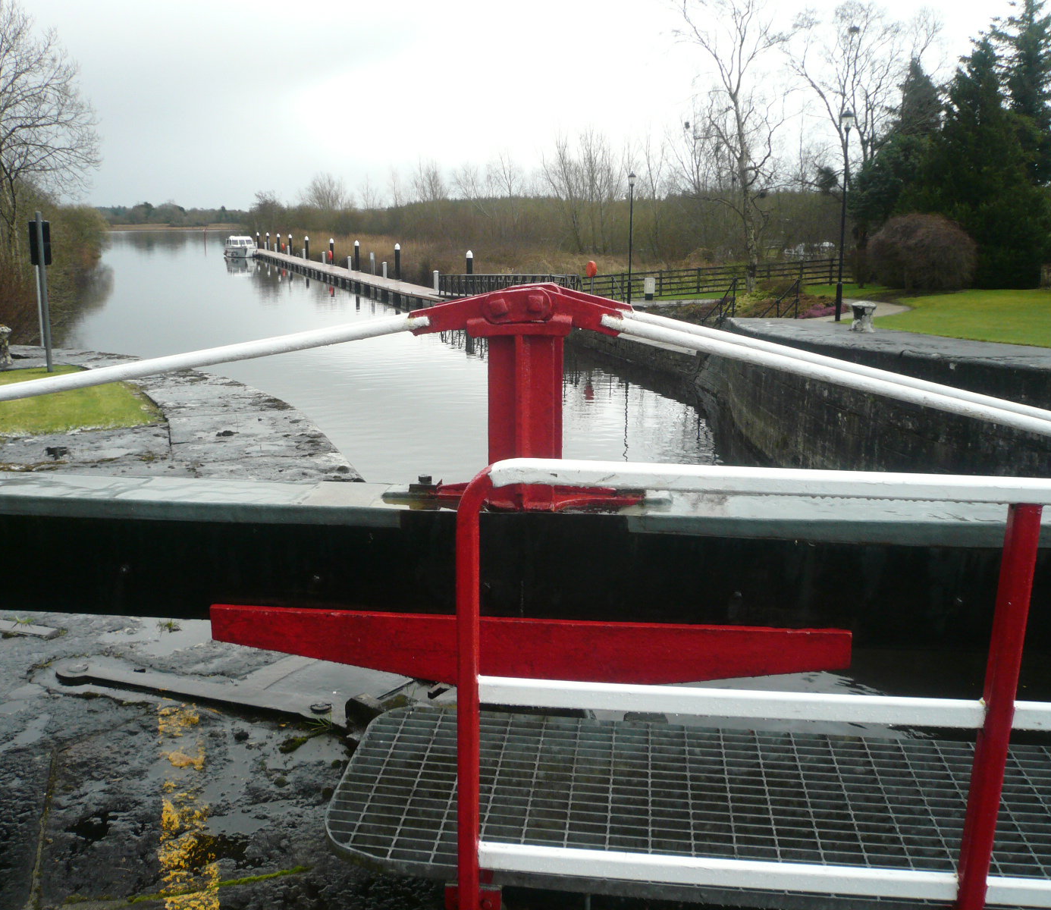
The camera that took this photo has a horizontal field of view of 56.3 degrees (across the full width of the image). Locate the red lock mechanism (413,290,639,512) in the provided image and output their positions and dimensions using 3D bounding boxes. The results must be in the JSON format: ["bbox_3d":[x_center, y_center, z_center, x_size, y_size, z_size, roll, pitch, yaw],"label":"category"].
[{"bbox_3d":[-0.010,-0.192,3.097,0.690,0.675,0.290,2,13,6],"label":"red lock mechanism"}]

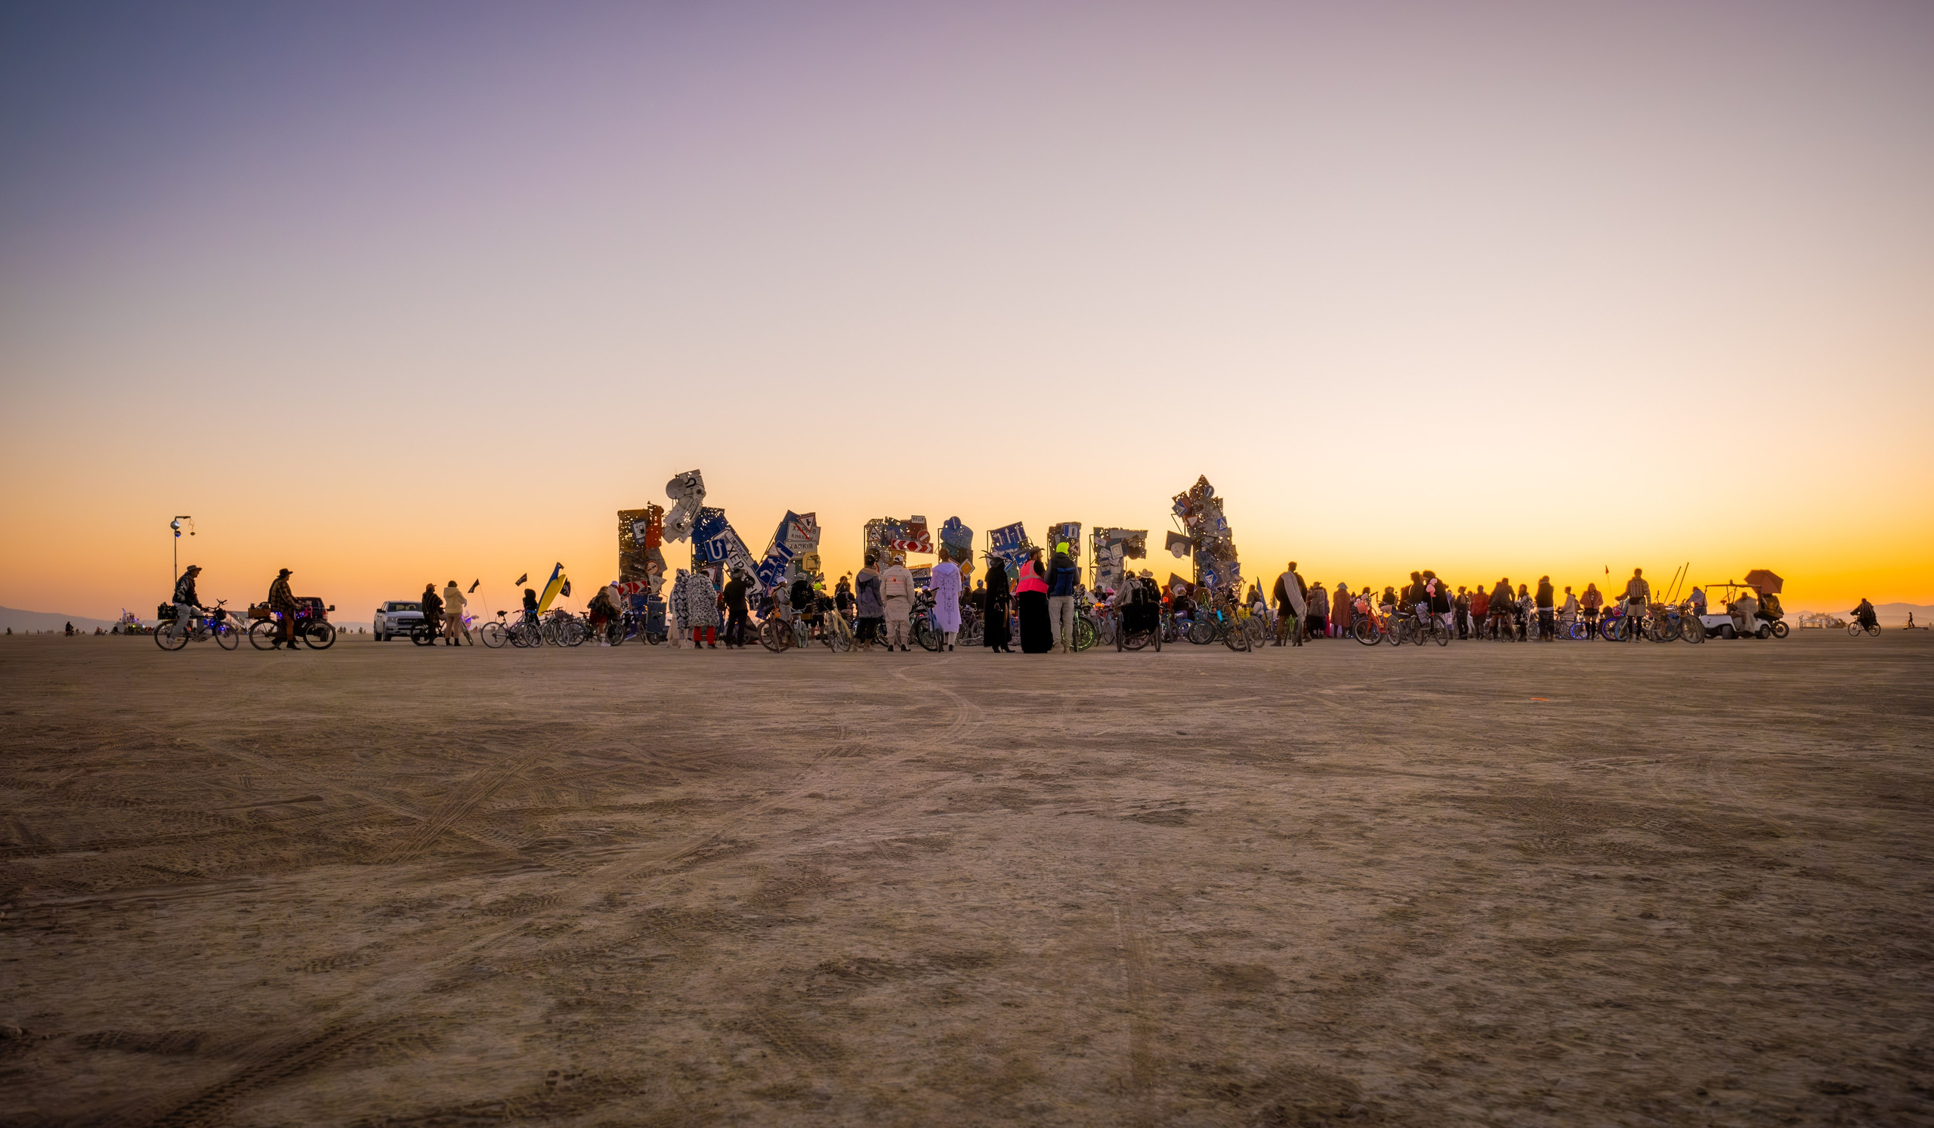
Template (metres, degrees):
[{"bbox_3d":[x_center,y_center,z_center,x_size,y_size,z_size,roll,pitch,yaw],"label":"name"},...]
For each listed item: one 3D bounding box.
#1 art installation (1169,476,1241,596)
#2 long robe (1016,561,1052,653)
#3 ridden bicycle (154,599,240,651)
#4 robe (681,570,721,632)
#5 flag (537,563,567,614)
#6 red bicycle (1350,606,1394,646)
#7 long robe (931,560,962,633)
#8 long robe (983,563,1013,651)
[{"bbox_3d":[13.659,-0.491,74.000,4.600,9.330,1.200,1,-3,-27],"label":"art installation"},{"bbox_3d":[1.165,0.738,22.100,0.600,1.560,0.470,-2,-4,34],"label":"long robe"},{"bbox_3d":[-17.452,1.395,29.200,1.780,1.140,0.600,1,-3,-28],"label":"ridden bicycle"},{"bbox_3d":[-5.862,0.818,28.500,0.780,1.330,0.500,-1,-3,9],"label":"robe"},{"bbox_3d":[-11.239,0.676,35.000,0.850,1.350,0.300,1,-3,-18],"label":"flag"},{"bbox_3d":[10.163,1.555,32.000,0.620,1.080,1.720,1,-3,-22],"label":"red bicycle"},{"bbox_3d":[-0.362,0.577,22.900,0.530,1.290,0.360,0,-3,3],"label":"long robe"},{"bbox_3d":[0.554,0.738,22.500,0.500,1.500,0.430,-2,-3,30],"label":"long robe"}]

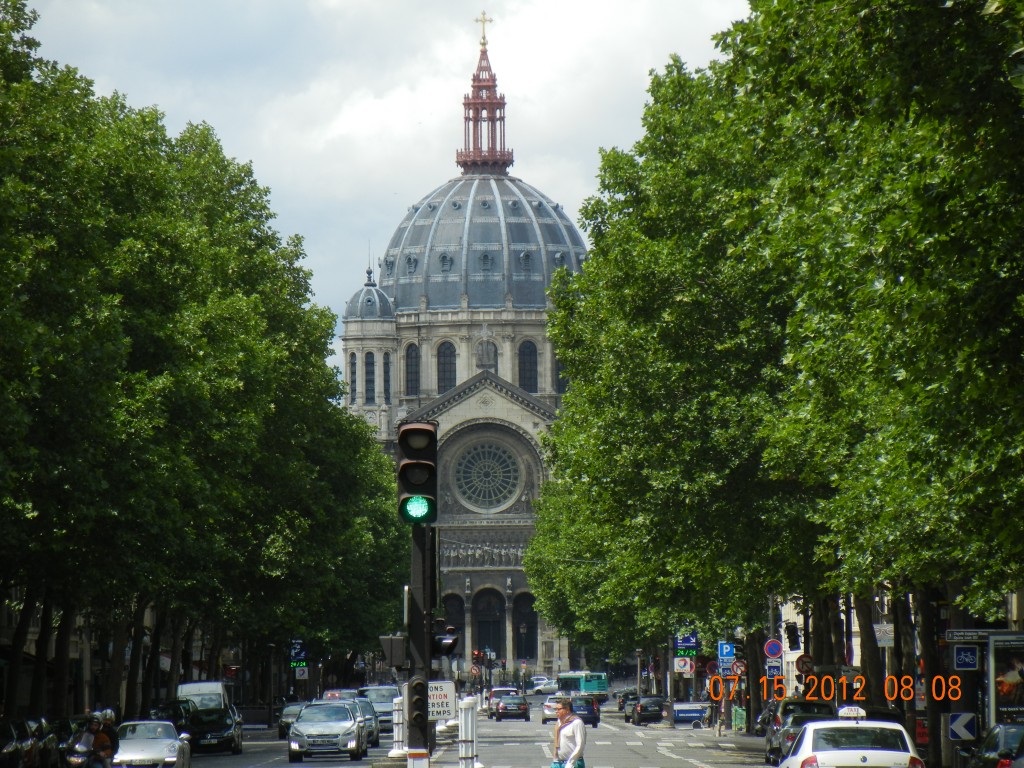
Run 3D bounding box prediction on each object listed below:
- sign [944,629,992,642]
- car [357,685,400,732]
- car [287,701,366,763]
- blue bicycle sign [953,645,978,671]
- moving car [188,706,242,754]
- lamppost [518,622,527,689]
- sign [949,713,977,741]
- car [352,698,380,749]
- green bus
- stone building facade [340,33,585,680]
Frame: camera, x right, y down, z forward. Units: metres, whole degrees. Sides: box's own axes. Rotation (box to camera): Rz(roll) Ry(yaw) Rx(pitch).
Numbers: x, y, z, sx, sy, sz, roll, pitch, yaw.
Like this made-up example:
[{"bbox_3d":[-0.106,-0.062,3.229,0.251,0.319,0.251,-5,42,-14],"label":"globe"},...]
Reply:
[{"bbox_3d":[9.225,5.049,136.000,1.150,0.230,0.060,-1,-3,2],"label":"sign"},{"bbox_3d":[-5.359,13.226,274.000,1.880,1.920,4.750,0,-3,0],"label":"car"},{"bbox_3d":[-4.846,9.096,176.500,1.850,1.480,4.800,0,-3,0],"label":"car"},{"bbox_3d":[9.115,5.501,136.000,0.500,0.500,0.050,0,-3,0],"label":"blue bicycle sign"},{"bbox_3d":[-8.851,10.209,200.000,1.800,1.450,4.400,0,-3,0],"label":"moving car"},{"bbox_3d":[1.205,27.454,680.000,0.750,7.000,0.750,0,-3,0],"label":"lamppost"},{"bbox_3d":[8.721,6.623,131.000,0.510,0.520,0.050,-1,-3,2],"label":"sign"},{"bbox_3d":[-5.125,10.834,217.000,1.800,1.580,4.400,0,-3,0],"label":"car"},{"bbox_3d":[6.723,28.625,637.000,2.500,3.100,11.800,1,-3,-12],"label":"green bus"},{"bbox_3d":[-3.013,-4.114,785.000,34.000,78.000,60.000,0,-3,-1],"label":"stone building facade"}]

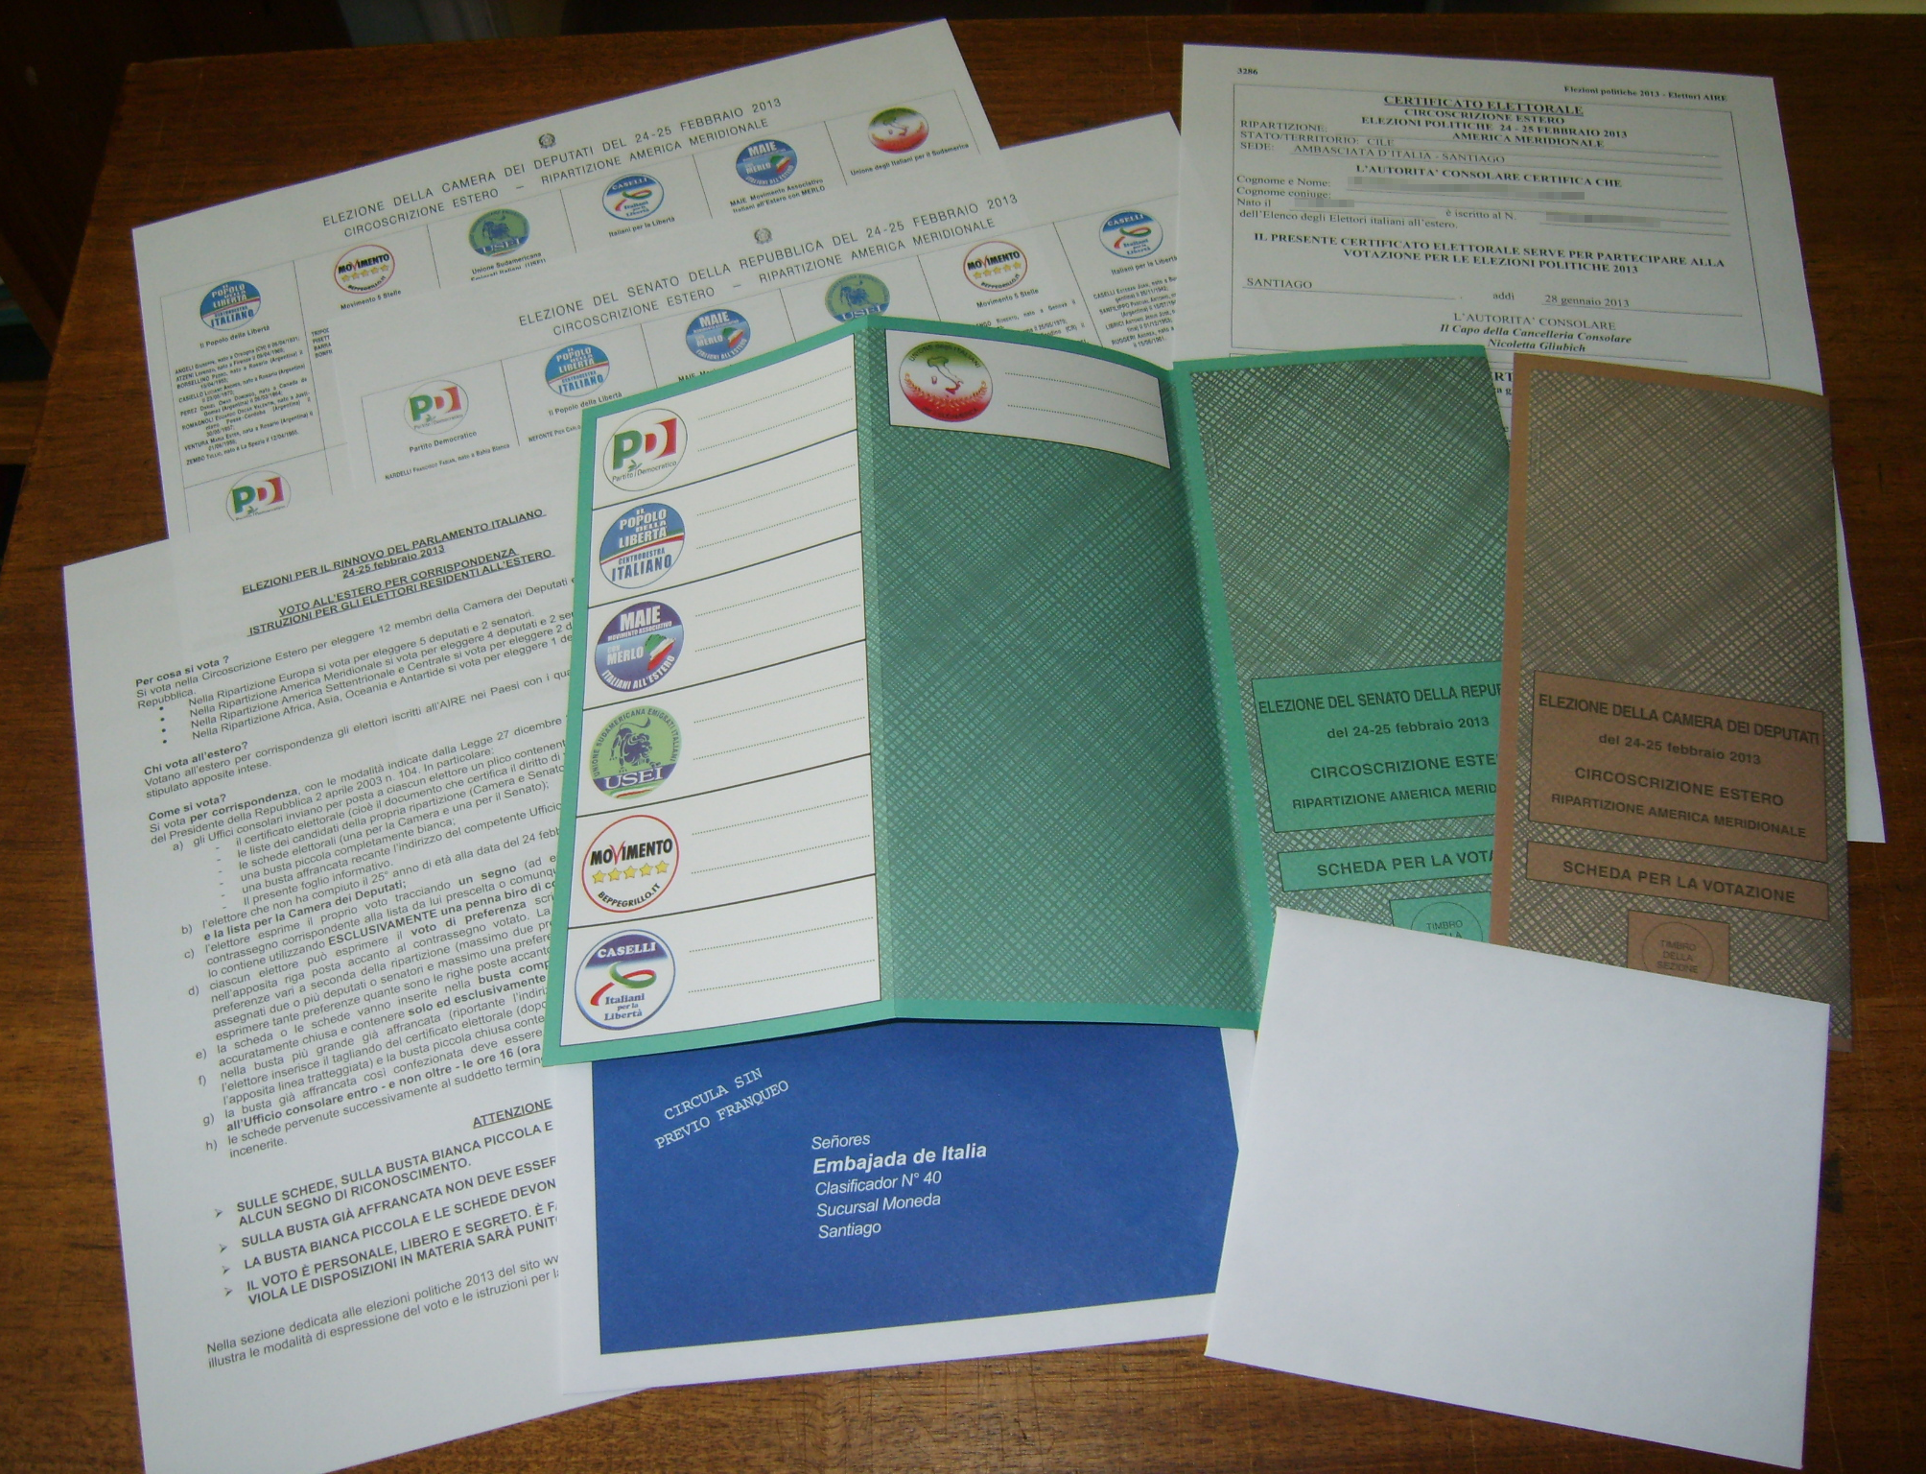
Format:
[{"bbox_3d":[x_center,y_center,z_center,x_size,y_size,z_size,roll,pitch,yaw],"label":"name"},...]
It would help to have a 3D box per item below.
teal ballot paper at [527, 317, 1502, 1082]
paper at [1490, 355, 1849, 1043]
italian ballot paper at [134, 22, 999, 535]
[{"bbox_3d":[0.028,-0.026,0.590,0.304,0.040,0.229,-3,64,0],"label":"teal ballot paper"},{"bbox_3d":[0.213,-0.019,0.597,0.101,0.012,0.228,8,64,5],"label":"paper"},{"bbox_3d":[-0.117,-0.132,0.667,0.297,0.008,0.210,-16,65,-6],"label":"italian ballot paper"}]

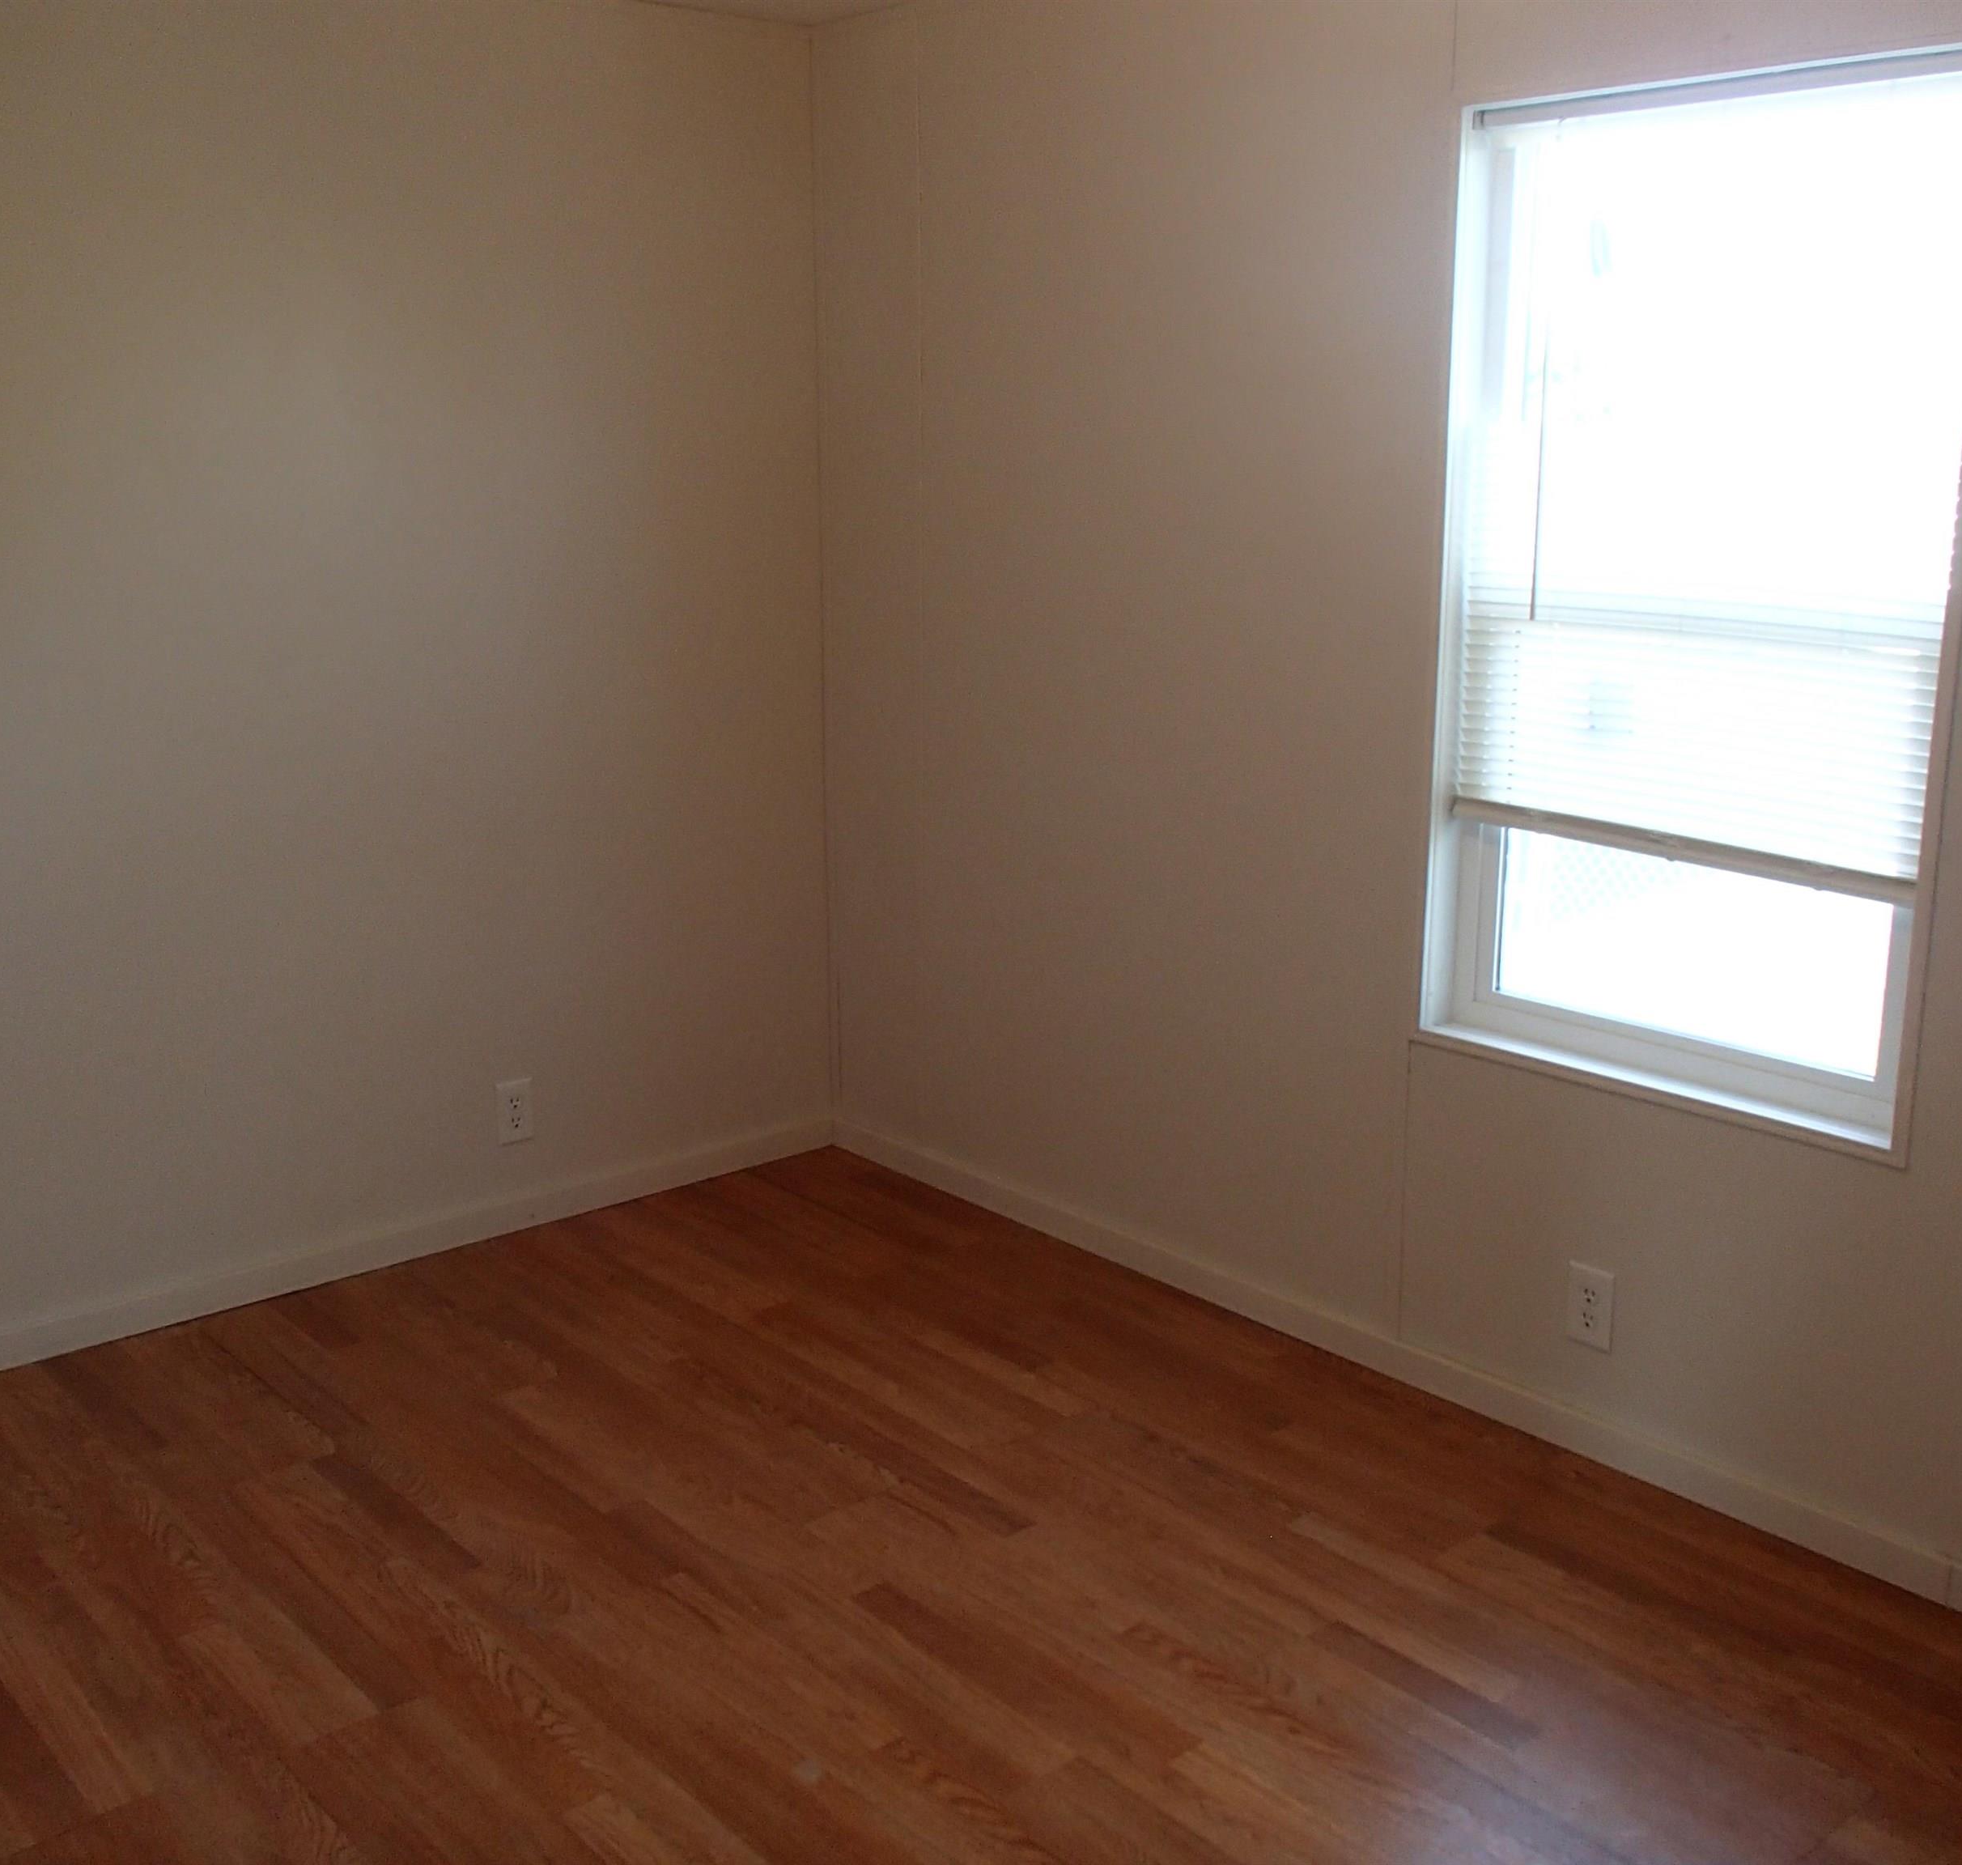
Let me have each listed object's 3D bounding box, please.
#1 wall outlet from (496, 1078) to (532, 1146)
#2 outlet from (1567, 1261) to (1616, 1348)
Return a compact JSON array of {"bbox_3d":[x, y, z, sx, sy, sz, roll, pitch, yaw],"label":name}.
[{"bbox_3d":[-0.898,0.345,3.881,0.076,0.122,0.008,-11,17,-39],"label":"wall outlet"},{"bbox_3d":[0.899,0.552,2.968,0.008,0.122,0.076,-11,17,-39],"label":"outlet"}]

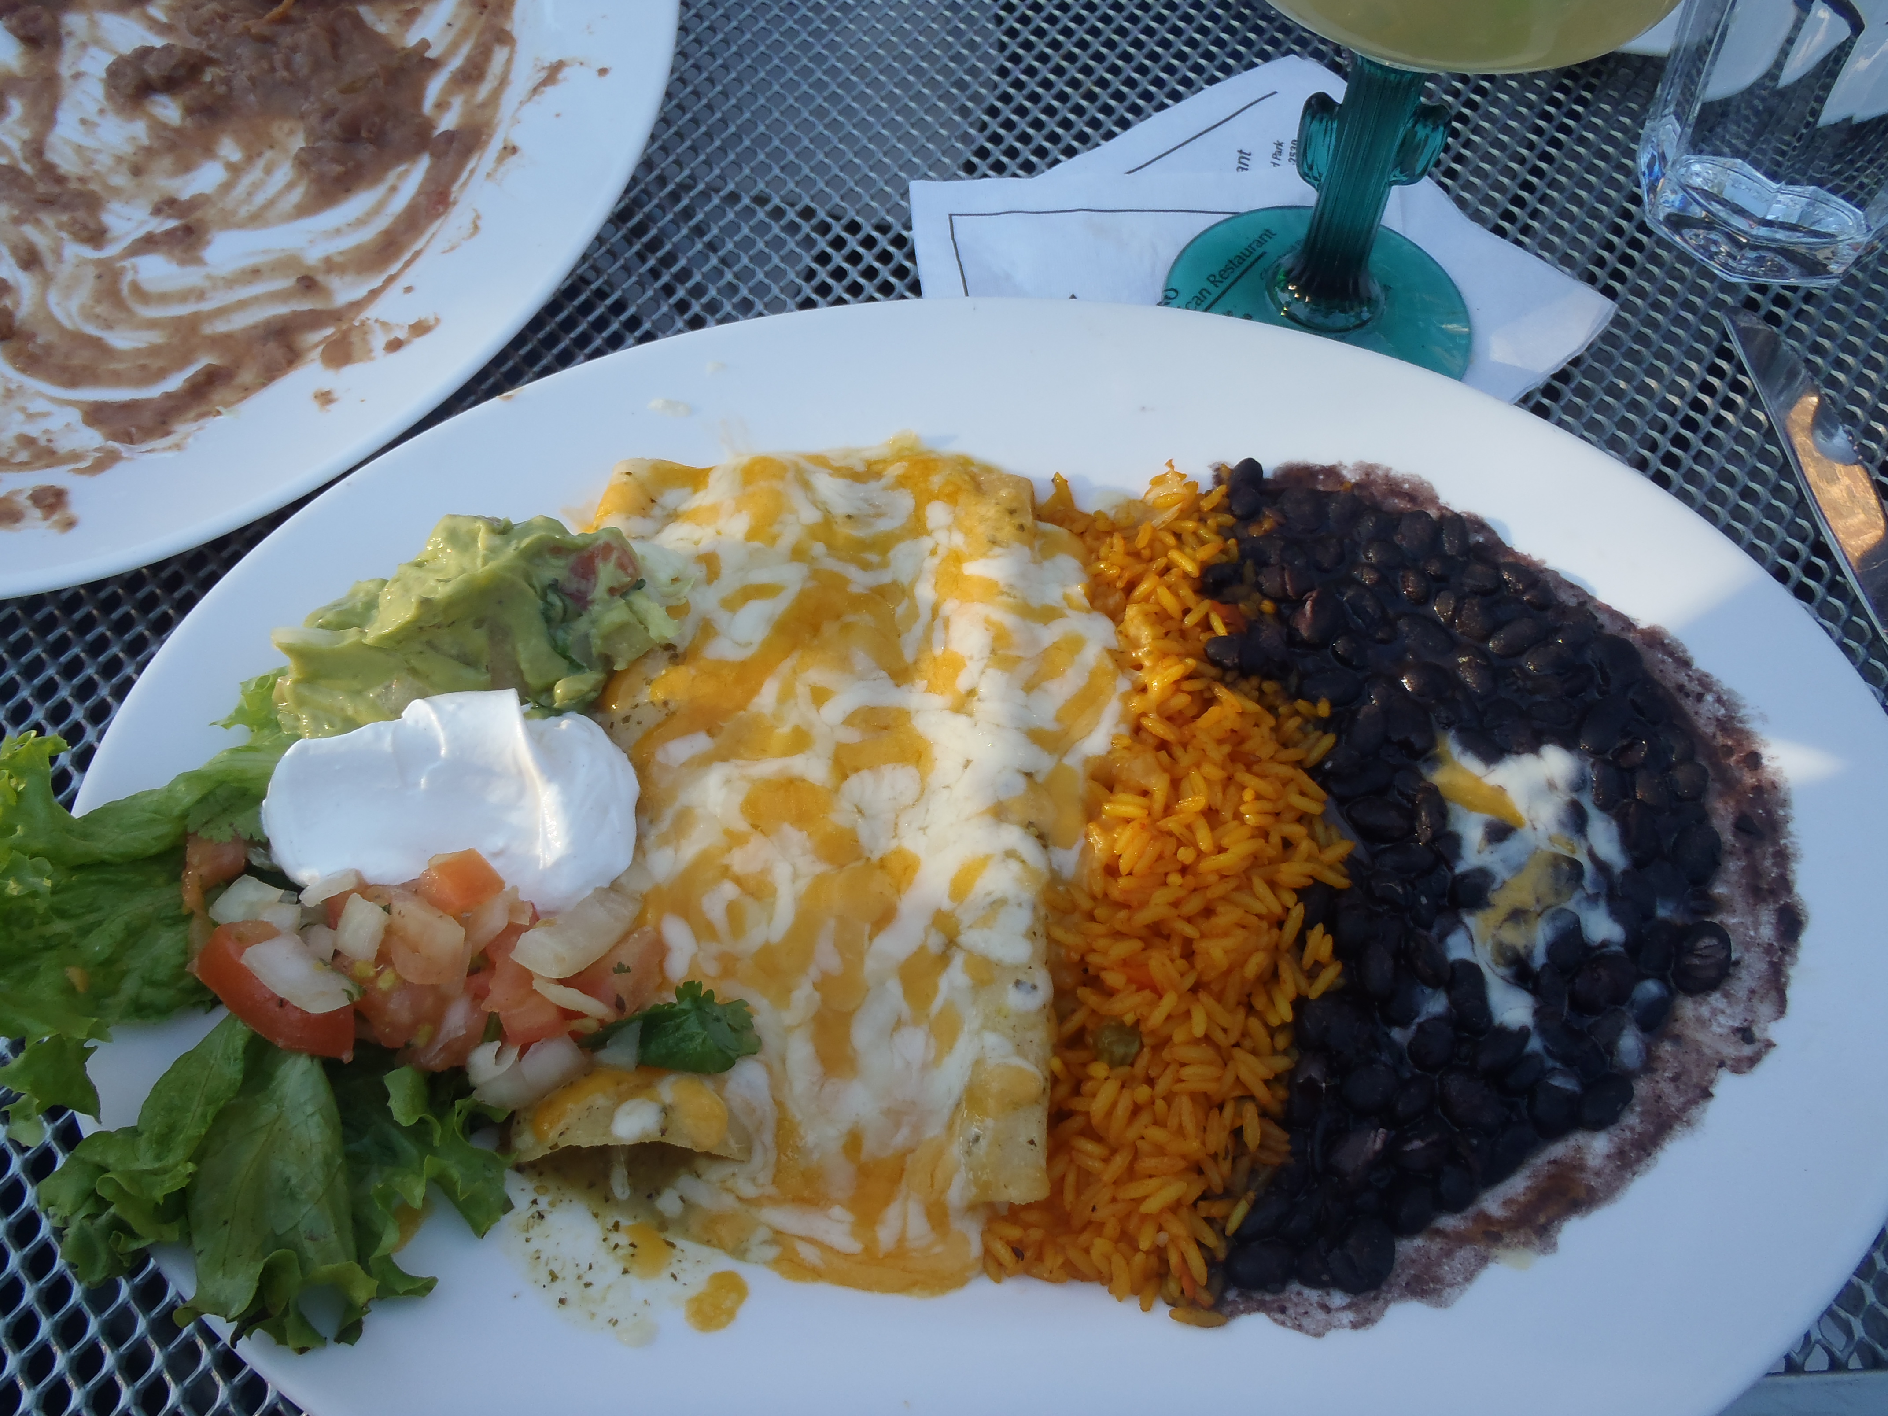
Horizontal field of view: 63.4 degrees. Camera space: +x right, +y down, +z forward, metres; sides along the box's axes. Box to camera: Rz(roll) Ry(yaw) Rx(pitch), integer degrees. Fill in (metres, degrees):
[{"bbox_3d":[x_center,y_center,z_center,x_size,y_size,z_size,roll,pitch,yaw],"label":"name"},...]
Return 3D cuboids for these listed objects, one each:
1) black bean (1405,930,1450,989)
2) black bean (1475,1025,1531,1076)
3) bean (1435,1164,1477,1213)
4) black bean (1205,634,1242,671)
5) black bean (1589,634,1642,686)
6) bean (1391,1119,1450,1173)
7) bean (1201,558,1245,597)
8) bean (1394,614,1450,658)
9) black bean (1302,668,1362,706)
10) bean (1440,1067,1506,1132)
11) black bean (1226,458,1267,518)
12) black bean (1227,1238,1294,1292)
[{"bbox_3d":[0.090,0.047,0.283,0.007,0.007,0.012,-19,62,-12],"label":"black bean"},{"bbox_3d":[0.101,0.062,0.277,0.012,0.007,0.007,-31,65,-18],"label":"black bean"},{"bbox_3d":[0.089,0.084,0.266,0.007,0.007,0.009,1,60,0],"label":"bean"},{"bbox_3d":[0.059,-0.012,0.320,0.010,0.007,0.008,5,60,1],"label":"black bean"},{"bbox_3d":[0.141,-0.010,0.321,0.009,0.007,0.013,-27,64,-16],"label":"black bean"},{"bbox_3d":[0.084,0.077,0.268,0.011,0.008,0.008,-24,63,-15],"label":"bean"},{"bbox_3d":[0.058,-0.027,0.319,0.010,0.006,0.007,-13,61,-9],"label":"bean"},{"bbox_3d":[0.100,-0.015,0.319,0.013,0.007,0.008,33,65,16],"label":"bean"},{"bbox_3d":[0.080,-0.004,0.315,0.013,0.007,0.008,2,60,-1],"label":"black bean"},{"bbox_3d":[0.094,0.070,0.272,0.012,0.008,0.010,41,67,20],"label":"bean"},{"bbox_3d":[0.065,-0.047,0.330,0.008,0.007,0.015,14,61,6],"label":"black bean"},{"bbox_3d":[0.055,0.097,0.265,0.012,0.007,0.008,-7,60,-5],"label":"black bean"}]

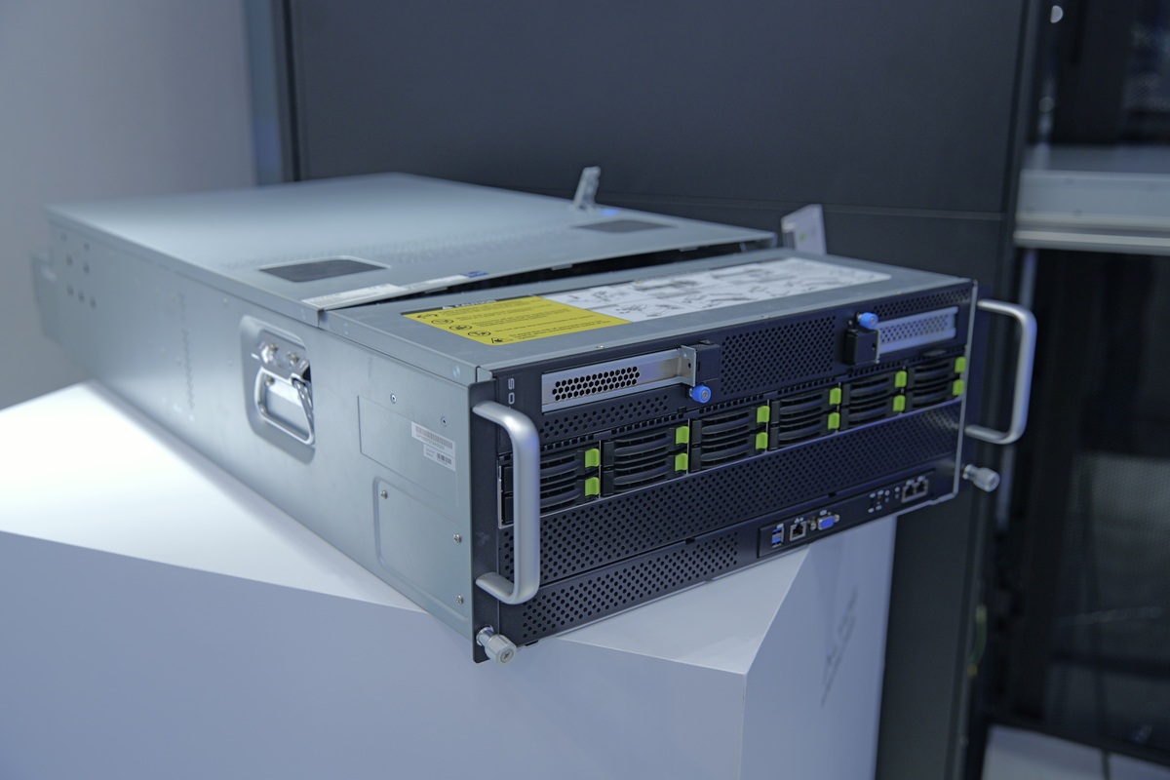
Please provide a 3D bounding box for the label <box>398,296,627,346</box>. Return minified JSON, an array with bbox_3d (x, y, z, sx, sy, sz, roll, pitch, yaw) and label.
[{"bbox_3d":[-0.046,-0.047,0.807,0.111,0.002,0.106,-12,20,-37],"label":"label"}]

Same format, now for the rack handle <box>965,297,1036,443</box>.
[{"bbox_3d":[0.323,-0.011,0.955,0.014,0.112,0.049,-12,20,-37],"label":"rack handle"}]

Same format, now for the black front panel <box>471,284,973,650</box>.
[{"bbox_3d":[0.120,0.036,0.843,0.475,0.174,0.025,-12,20,-37],"label":"black front panel"}]

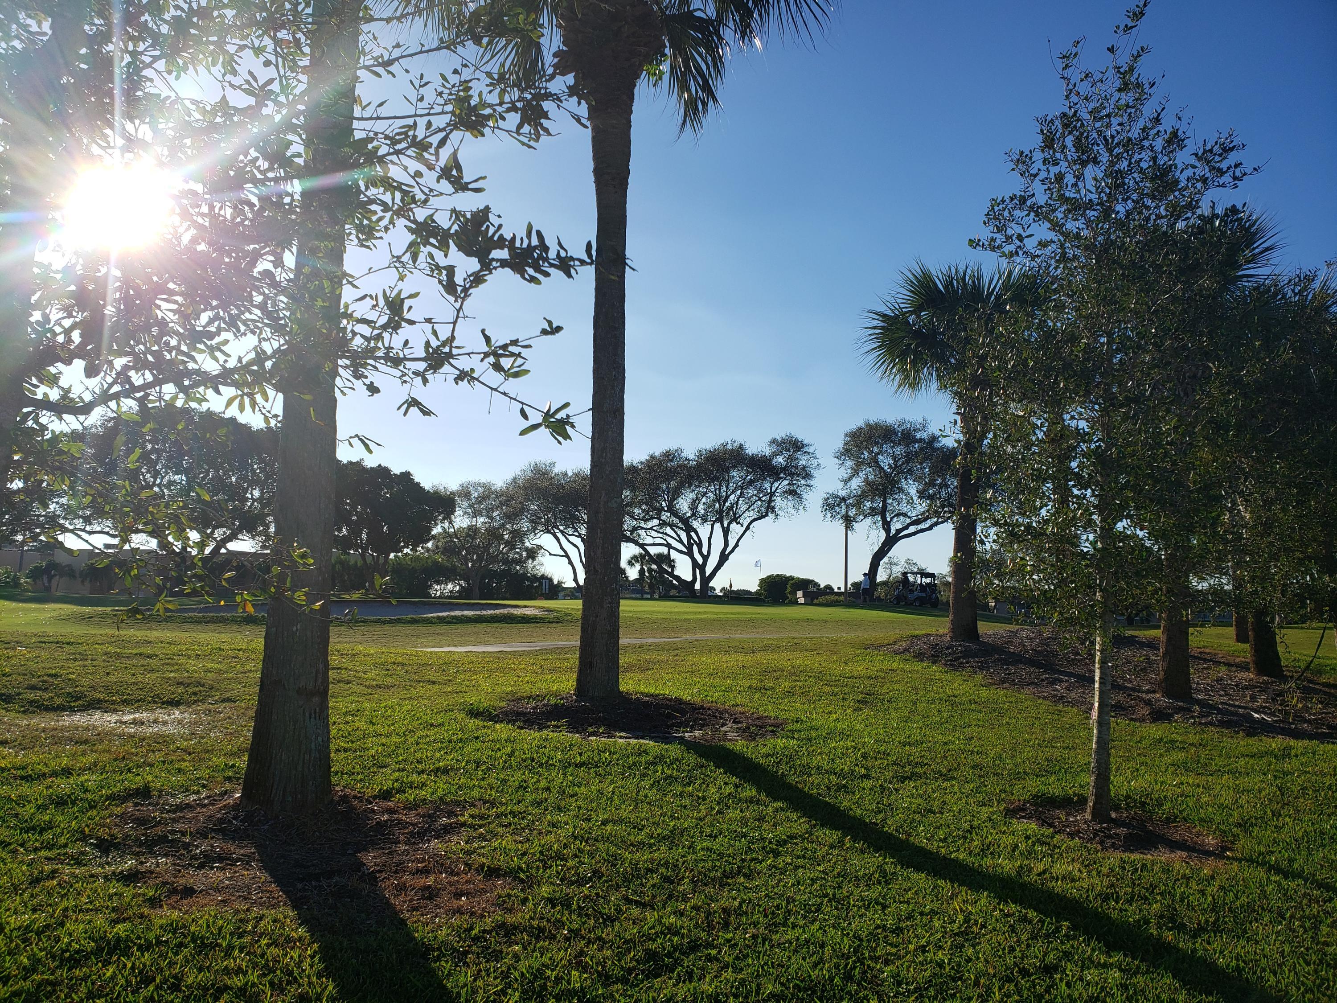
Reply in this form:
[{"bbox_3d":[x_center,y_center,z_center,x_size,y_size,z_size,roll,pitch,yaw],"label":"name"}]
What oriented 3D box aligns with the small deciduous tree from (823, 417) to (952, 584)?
[{"bbox_3d":[13.137,0.515,60.428,8.600,10.800,8.200,0,-5,0],"label":"small deciduous tree"}]

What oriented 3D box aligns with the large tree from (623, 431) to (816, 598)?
[{"bbox_3d":[3.481,1.056,69.444,13.800,11.200,12.500,0,-5,0],"label":"large tree"}]

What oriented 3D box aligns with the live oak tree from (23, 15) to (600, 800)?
[{"bbox_3d":[-2.373,-1.030,6.638,4.000,6.000,3.600,0,-5,0],"label":"live oak tree"}]

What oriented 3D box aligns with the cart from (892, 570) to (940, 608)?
[{"bbox_3d":[12.669,4.483,51.574,1.200,1.860,2.500,5,-6,-45],"label":"cart"}]

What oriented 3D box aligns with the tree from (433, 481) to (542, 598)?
[{"bbox_3d":[-12.924,2.668,71.337,8.200,8.500,8.000,0,-5,0],"label":"tree"}]

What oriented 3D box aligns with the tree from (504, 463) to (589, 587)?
[{"bbox_3d":[-8.201,1.768,72.369,8.000,9.300,7.800,0,-5,0],"label":"tree"}]

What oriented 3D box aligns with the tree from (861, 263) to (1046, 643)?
[{"bbox_3d":[5.996,-1.021,21.313,4.000,7.900,3.900,0,-5,0],"label":"tree"}]

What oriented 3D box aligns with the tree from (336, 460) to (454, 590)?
[{"bbox_3d":[-19.755,1.729,71.365,9.200,9.200,8.800,0,-5,0],"label":"tree"}]

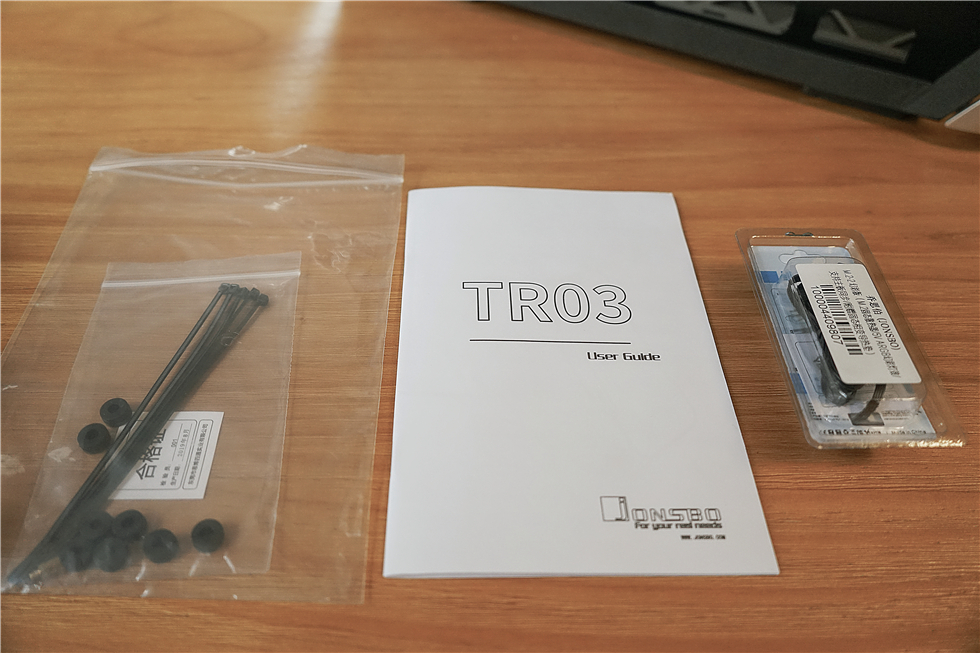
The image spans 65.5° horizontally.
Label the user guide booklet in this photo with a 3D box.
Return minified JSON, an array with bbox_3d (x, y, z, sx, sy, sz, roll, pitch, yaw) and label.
[{"bbox_3d":[0.031,0.008,0.337,0.141,0.004,0.210,0,50,-3],"label":"user guide booklet"}]

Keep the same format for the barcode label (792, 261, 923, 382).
[{"bbox_3d":[0.157,-0.003,0.327,0.032,0.001,0.067,1,51,-3],"label":"barcode label"}]

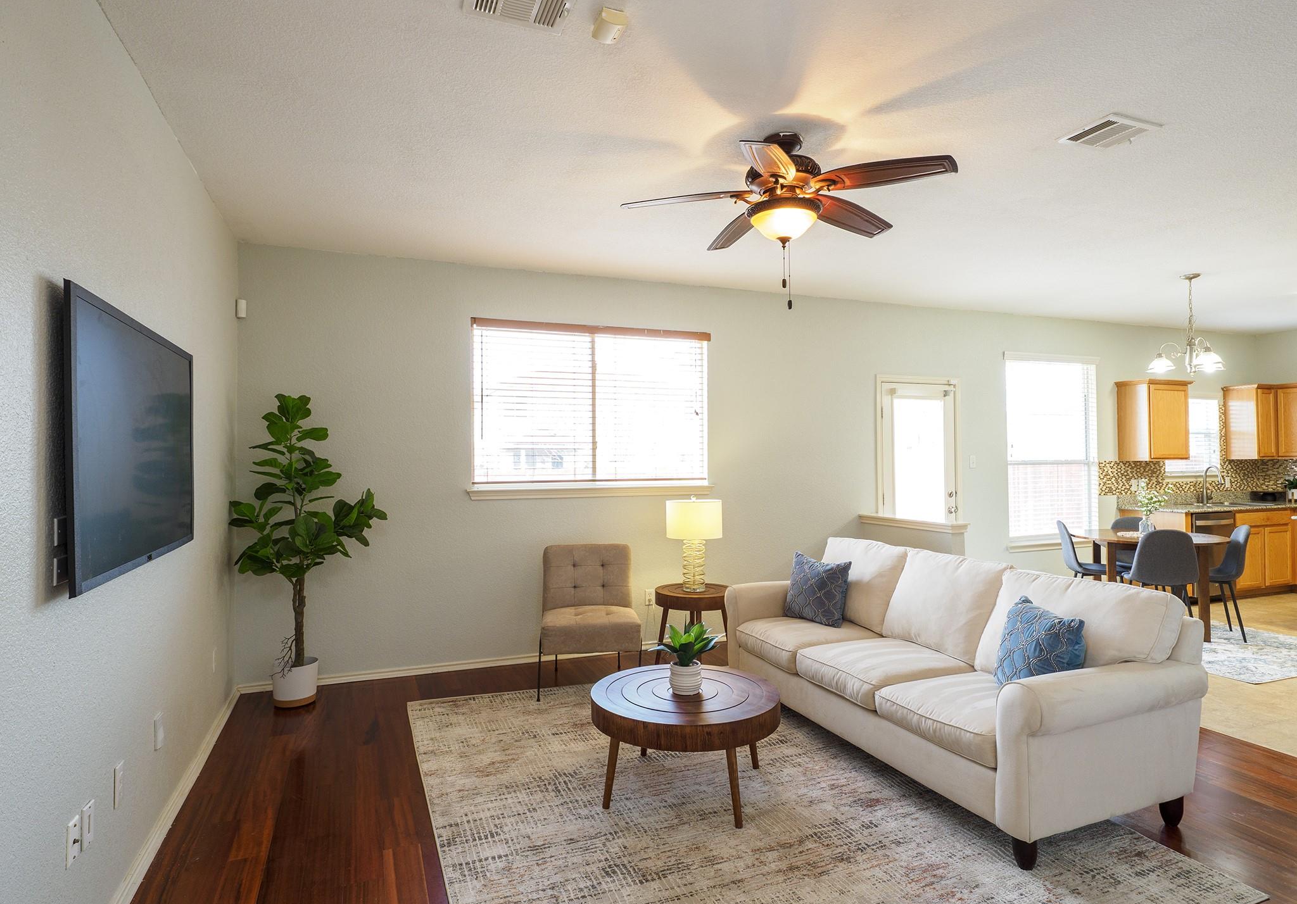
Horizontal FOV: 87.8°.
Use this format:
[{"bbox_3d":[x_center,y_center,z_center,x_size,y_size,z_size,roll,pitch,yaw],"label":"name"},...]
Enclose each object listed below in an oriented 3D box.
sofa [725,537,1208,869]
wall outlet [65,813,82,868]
[{"bbox_3d":[1.305,0.975,3.295,0.914,0.894,2.095,0,-1,-23],"label":"sofa"},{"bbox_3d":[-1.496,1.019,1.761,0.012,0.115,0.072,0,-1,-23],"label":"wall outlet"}]

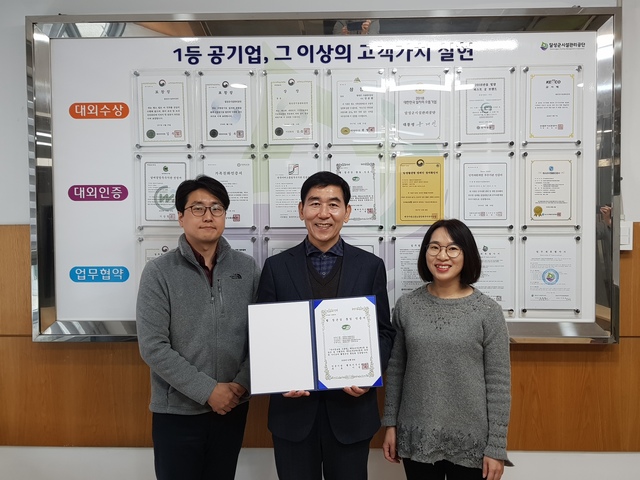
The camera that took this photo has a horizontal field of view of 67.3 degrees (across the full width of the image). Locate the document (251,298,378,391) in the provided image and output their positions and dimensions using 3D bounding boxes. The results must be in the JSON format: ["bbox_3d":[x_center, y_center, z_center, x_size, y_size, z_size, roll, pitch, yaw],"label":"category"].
[{"bbox_3d":[-0.018,0.359,1.640,0.444,0.303,0.020,-4,-6,0],"label":"document"}]

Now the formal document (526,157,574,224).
[{"bbox_3d":[0.973,-0.209,2.021,0.210,0.297,0.010,0,1,2],"label":"formal document"}]

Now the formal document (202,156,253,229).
[{"bbox_3d":[-0.392,-0.200,2.061,0.210,0.297,0.012,0,2,2],"label":"formal document"}]

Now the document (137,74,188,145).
[{"bbox_3d":[-0.674,-0.552,2.062,0.210,0.297,0.010,0,1,2],"label":"document"}]

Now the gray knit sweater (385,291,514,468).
[{"bbox_3d":[0.469,0.493,1.770,0.455,0.655,0.260,0,2,14],"label":"gray knit sweater"}]

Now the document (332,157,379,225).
[{"bbox_3d":[0.152,-0.211,2.045,0.210,0.297,0.010,0,1,2],"label":"document"}]

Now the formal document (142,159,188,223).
[{"bbox_3d":[-0.665,-0.207,2.070,0.210,0.297,0.012,0,2,2],"label":"formal document"}]

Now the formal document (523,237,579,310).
[{"bbox_3d":[0.975,0.140,2.029,0.210,0.297,0.012,0,2,2],"label":"formal document"}]

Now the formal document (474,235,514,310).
[{"bbox_3d":[0.700,0.143,2.036,0.210,0.297,0.010,0,1,2],"label":"formal document"}]

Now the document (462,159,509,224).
[{"bbox_3d":[0.698,-0.204,2.027,0.210,0.297,0.012,0,2,2],"label":"document"}]

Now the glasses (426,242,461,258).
[{"bbox_3d":[0.459,0.038,1.779,0.134,0.047,0.138,5,2,14],"label":"glasses"}]

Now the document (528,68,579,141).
[{"bbox_3d":[0.969,-0.555,2.007,0.210,0.297,0.012,0,2,2],"label":"document"}]

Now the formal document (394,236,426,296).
[{"bbox_3d":[0.426,0.150,2.044,0.210,0.297,0.010,0,1,2],"label":"formal document"}]

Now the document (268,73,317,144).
[{"bbox_3d":[-0.116,-0.555,2.042,0.210,0.297,0.012,0,2,2],"label":"document"}]

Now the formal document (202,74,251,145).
[{"bbox_3d":[-0.397,-0.550,2.054,0.210,0.297,0.010,0,1,2],"label":"formal document"}]

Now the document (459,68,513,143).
[{"bbox_3d":[0.697,-0.557,2.022,0.210,0.297,0.010,0,1,2],"label":"document"}]

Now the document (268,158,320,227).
[{"bbox_3d":[-0.111,-0.199,2.052,0.210,0.297,0.012,0,2,2],"label":"document"}]

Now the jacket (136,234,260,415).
[{"bbox_3d":[-0.448,0.308,1.785,0.465,0.650,0.295,-1,2,-22],"label":"jacket"}]

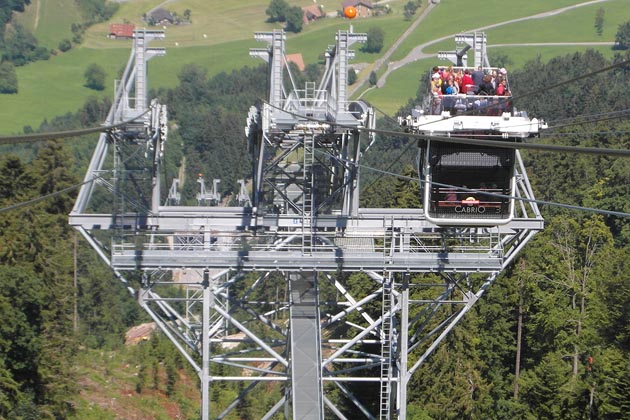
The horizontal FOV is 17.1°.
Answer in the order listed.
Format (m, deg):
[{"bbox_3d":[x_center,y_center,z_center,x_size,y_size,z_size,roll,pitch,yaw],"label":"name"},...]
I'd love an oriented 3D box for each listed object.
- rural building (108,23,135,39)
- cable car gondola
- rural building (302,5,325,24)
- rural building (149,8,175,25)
[{"bbox_3d":[-99.267,-92.169,1080.000,13.200,6.800,11.500,1,20,-2],"label":"rural building"},{"bbox_3d":[5.661,-2.214,75.000,4.900,4.700,4.000,0,20,-3],"label":"cable car gondola"},{"bbox_3d":[-2.134,-104.010,1120.000,10.500,7.200,11.500,10,22,22],"label":"rural building"},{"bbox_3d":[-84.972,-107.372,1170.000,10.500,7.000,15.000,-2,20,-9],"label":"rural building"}]

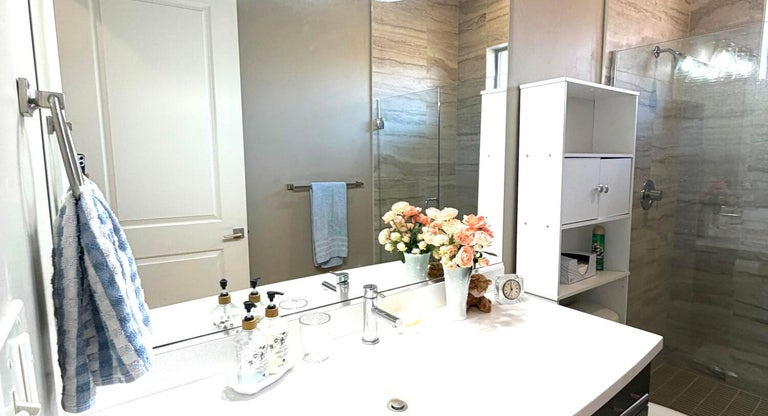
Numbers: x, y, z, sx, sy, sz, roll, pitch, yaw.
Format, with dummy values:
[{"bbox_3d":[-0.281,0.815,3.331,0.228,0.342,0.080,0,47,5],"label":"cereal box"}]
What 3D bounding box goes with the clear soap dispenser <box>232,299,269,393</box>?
[{"bbox_3d":[-0.307,0.311,0.963,0.073,0.196,0.073,5,8,40],"label":"clear soap dispenser"}]

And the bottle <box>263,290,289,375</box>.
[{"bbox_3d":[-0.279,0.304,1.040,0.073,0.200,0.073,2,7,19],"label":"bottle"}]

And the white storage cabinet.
[{"bbox_3d":[0.841,0.342,1.824,0.598,1.681,0.183,-5,8,-36],"label":"white storage cabinet"}]

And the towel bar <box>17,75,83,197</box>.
[{"bbox_3d":[-0.480,-0.092,0.599,0.069,0.175,0.156,-5,8,-36],"label":"towel bar"}]

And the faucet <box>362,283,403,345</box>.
[{"bbox_3d":[-0.004,0.311,1.158,0.052,0.166,0.172,-5,8,-36],"label":"faucet"}]

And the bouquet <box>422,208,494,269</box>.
[{"bbox_3d":[0.249,0.112,1.348,0.218,0.187,0.208,-1,7,0],"label":"bouquet"}]

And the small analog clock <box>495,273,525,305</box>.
[{"bbox_3d":[0.455,0.294,1.510,0.094,0.102,0.044,-2,7,-8],"label":"small analog clock"}]

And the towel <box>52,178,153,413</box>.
[{"bbox_3d":[-0.445,0.120,0.641,0.114,0.338,0.151,-5,8,-36],"label":"towel"}]

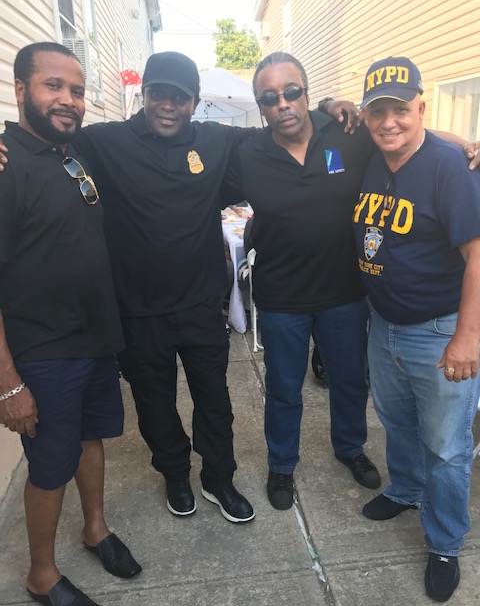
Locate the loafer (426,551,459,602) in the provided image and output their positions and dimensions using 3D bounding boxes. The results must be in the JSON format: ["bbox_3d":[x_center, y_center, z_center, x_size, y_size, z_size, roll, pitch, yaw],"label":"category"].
[{"bbox_3d":[0.722,0.898,1.835,0.112,0.100,0.290,4,19,19],"label":"loafer"}]

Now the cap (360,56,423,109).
[{"bbox_3d":[0.418,-0.606,1.430,0.172,0.138,0.255,2,23,26],"label":"cap"}]

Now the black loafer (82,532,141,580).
[{"bbox_3d":[-0.485,0.916,1.949,0.300,0.085,0.110,14,23,41],"label":"black loafer"}]

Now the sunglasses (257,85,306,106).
[{"bbox_3d":[0.127,-0.632,1.585,0.140,0.042,0.130,-12,19,8],"label":"sunglasses"}]

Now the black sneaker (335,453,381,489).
[{"bbox_3d":[0.533,0.712,2.337,0.108,0.110,0.290,-8,18,-19],"label":"black sneaker"}]

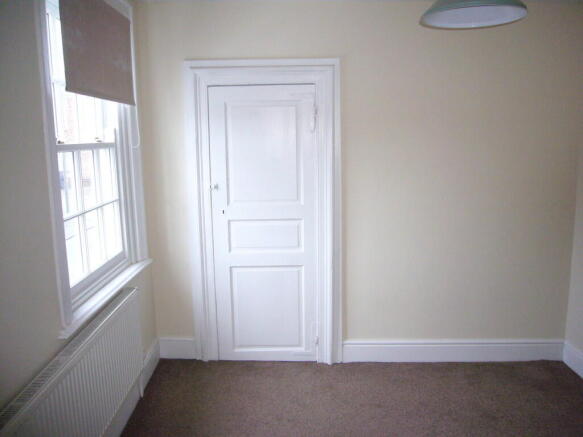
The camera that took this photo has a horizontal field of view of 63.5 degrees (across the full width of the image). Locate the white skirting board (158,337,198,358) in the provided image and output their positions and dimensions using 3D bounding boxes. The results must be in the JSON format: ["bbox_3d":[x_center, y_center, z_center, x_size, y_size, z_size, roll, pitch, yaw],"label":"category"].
[{"bbox_3d":[-0.809,0.934,3.411,0.285,0.166,0.027,-1,7,3],"label":"white skirting board"}]

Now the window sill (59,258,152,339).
[{"bbox_3d":[-0.921,0.343,2.421,0.090,0.040,1.384,-1,7,-3],"label":"window sill"}]

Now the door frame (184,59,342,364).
[{"bbox_3d":[-0.175,-0.007,3.240,1.040,2.090,0.100,-1,7,3],"label":"door frame"}]

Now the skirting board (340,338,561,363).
[{"bbox_3d":[1.121,0.922,3.308,1.514,0.171,0.027,-1,7,3],"label":"skirting board"}]

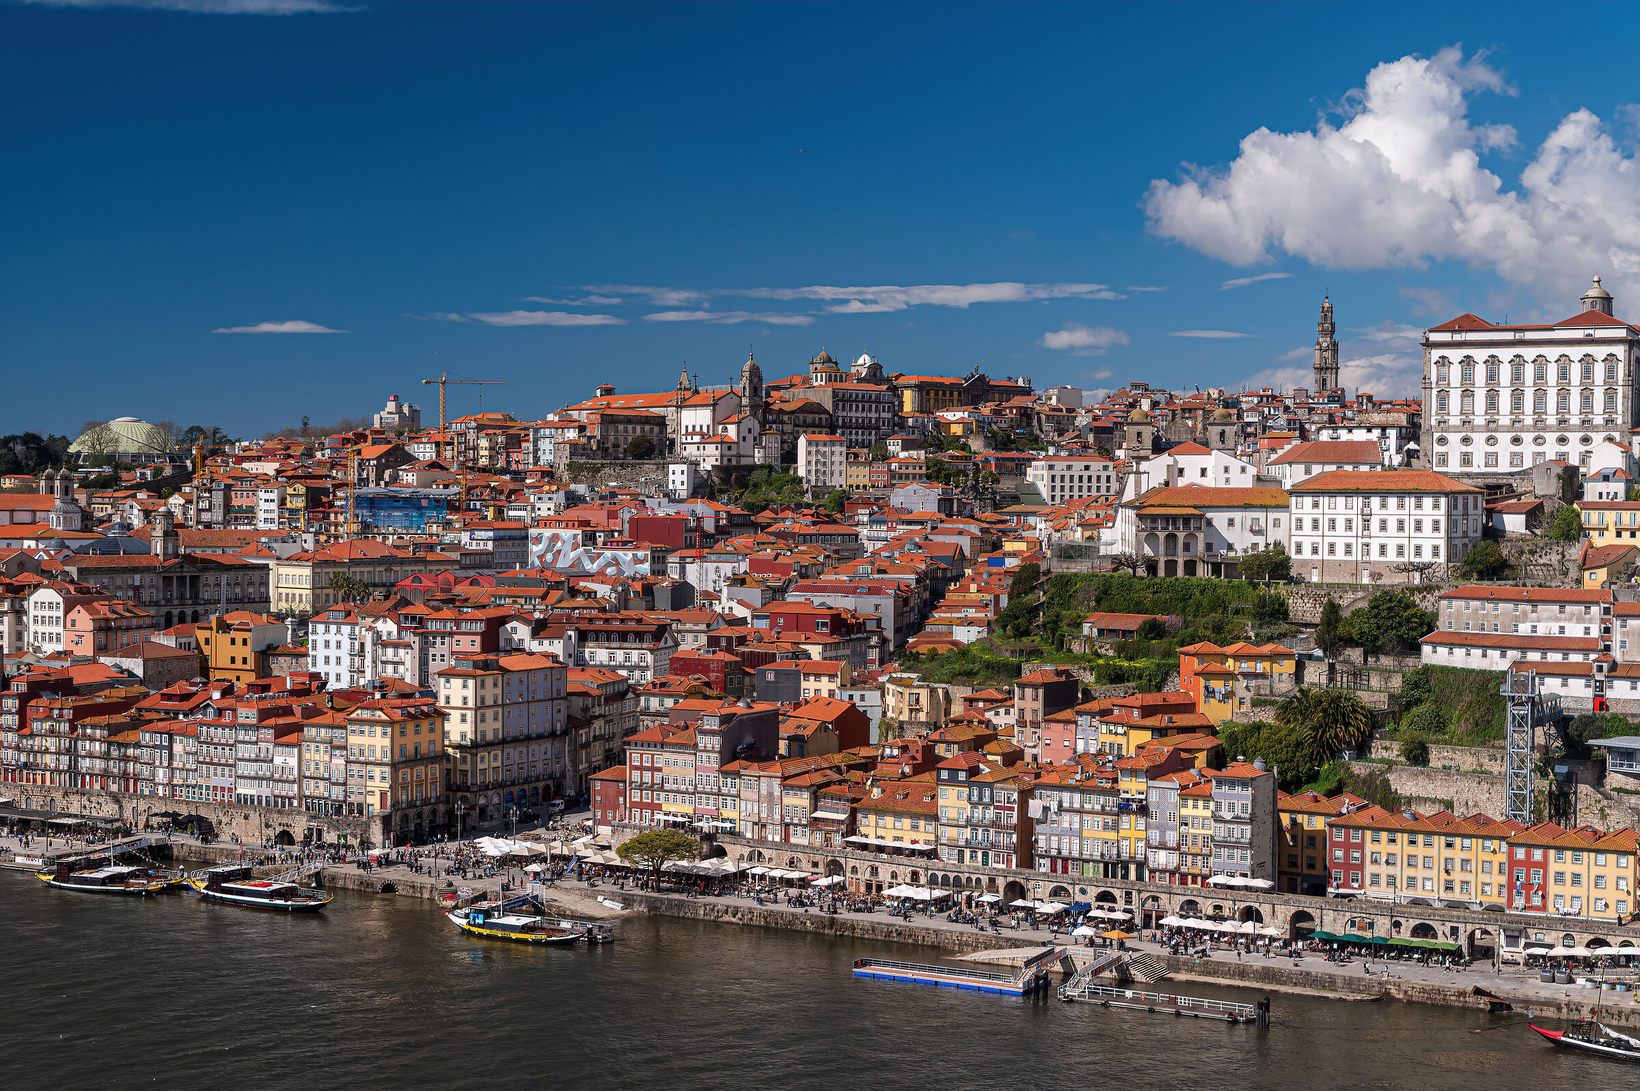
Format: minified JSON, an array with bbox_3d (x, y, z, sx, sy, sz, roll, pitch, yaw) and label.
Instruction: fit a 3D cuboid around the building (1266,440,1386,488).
[{"bbox_3d":[101.330,-15.420,456.970,18.400,11.000,14.500,0,1,-5],"label":"building"}]

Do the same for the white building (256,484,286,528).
[{"bbox_3d":[-180.380,-11.960,748.000,7.000,16.000,10.000,0,1,-3],"label":"white building"}]

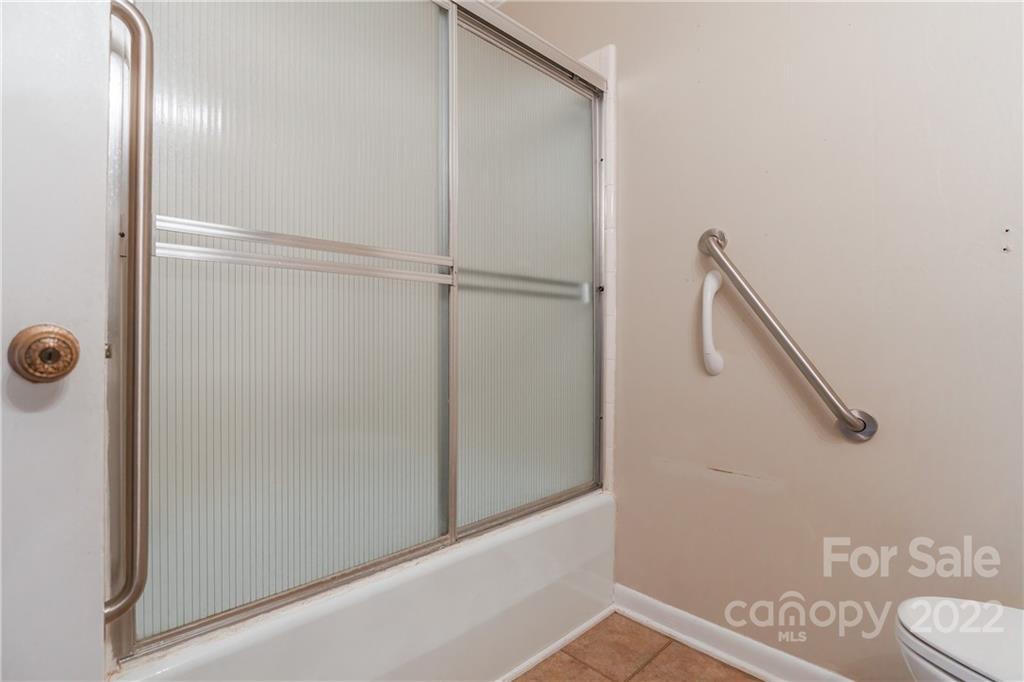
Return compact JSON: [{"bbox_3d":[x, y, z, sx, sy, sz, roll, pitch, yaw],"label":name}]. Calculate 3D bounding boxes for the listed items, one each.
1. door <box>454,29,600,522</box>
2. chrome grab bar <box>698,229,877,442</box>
[{"bbox_3d":[0.060,-0.184,1.405,0.667,1.400,0.035,0,0,-42],"label":"door"},{"bbox_3d":[0.699,-0.042,1.208,0.074,0.691,0.082,0,-35,-47],"label":"chrome grab bar"}]

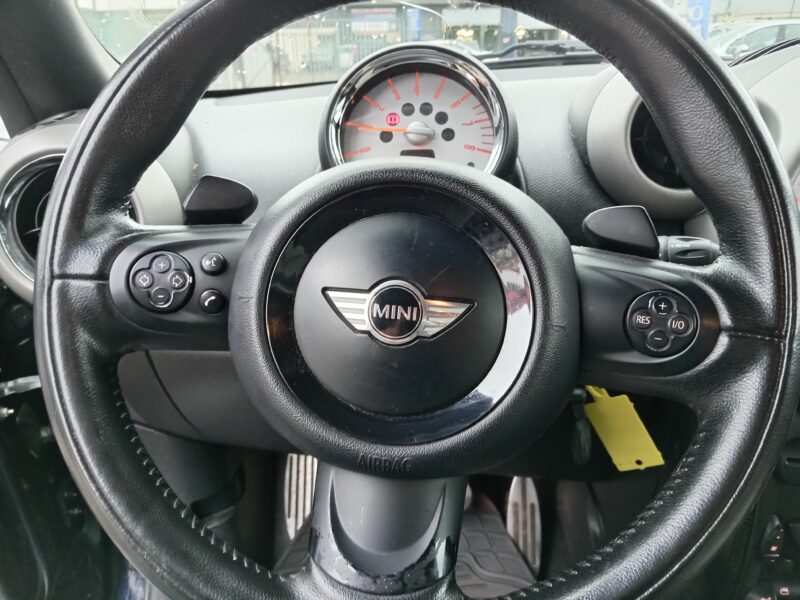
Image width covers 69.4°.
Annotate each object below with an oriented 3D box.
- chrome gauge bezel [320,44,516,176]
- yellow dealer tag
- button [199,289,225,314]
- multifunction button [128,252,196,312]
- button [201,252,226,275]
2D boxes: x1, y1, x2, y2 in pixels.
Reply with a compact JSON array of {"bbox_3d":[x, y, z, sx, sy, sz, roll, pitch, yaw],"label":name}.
[{"bbox_3d":[0.012,-0.102,0.395,0.127,0.127,0.065,0,-3,1],"label":"chrome gauge bezel"},{"bbox_3d":[0.154,0.090,0.400,0.033,0.065,0.003,-29,-2,30],"label":"yellow dealer tag"},{"bbox_3d":[-0.097,0.001,0.297,0.012,0.012,0.006,1,-7,4],"label":"button"},{"bbox_3d":[-0.124,-0.009,0.301,0.034,0.033,0.010,1,-7,4],"label":"multifunction button"},{"bbox_3d":[-0.096,-0.019,0.298,0.012,0.011,0.006,1,-7,4],"label":"button"}]

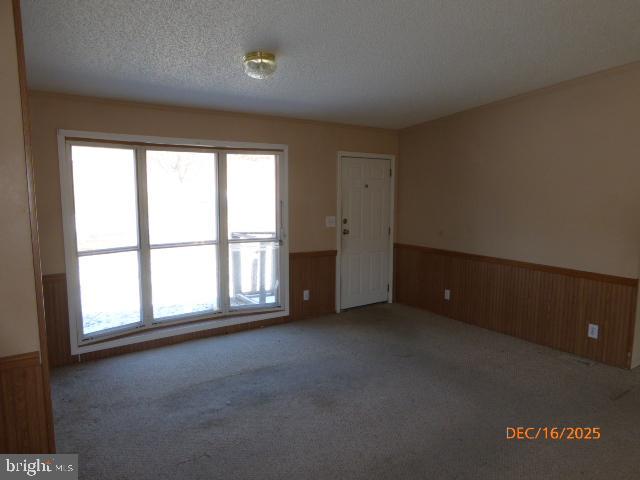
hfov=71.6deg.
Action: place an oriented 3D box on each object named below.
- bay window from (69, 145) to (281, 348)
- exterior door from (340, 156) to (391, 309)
[{"bbox_3d":[-1.347,-0.025,4.616,2.143,1.840,0.220,-4,8,-34],"label":"bay window"},{"bbox_3d":[0.602,-0.076,5.878,0.838,1.948,0.050,-4,8,-34],"label":"exterior door"}]

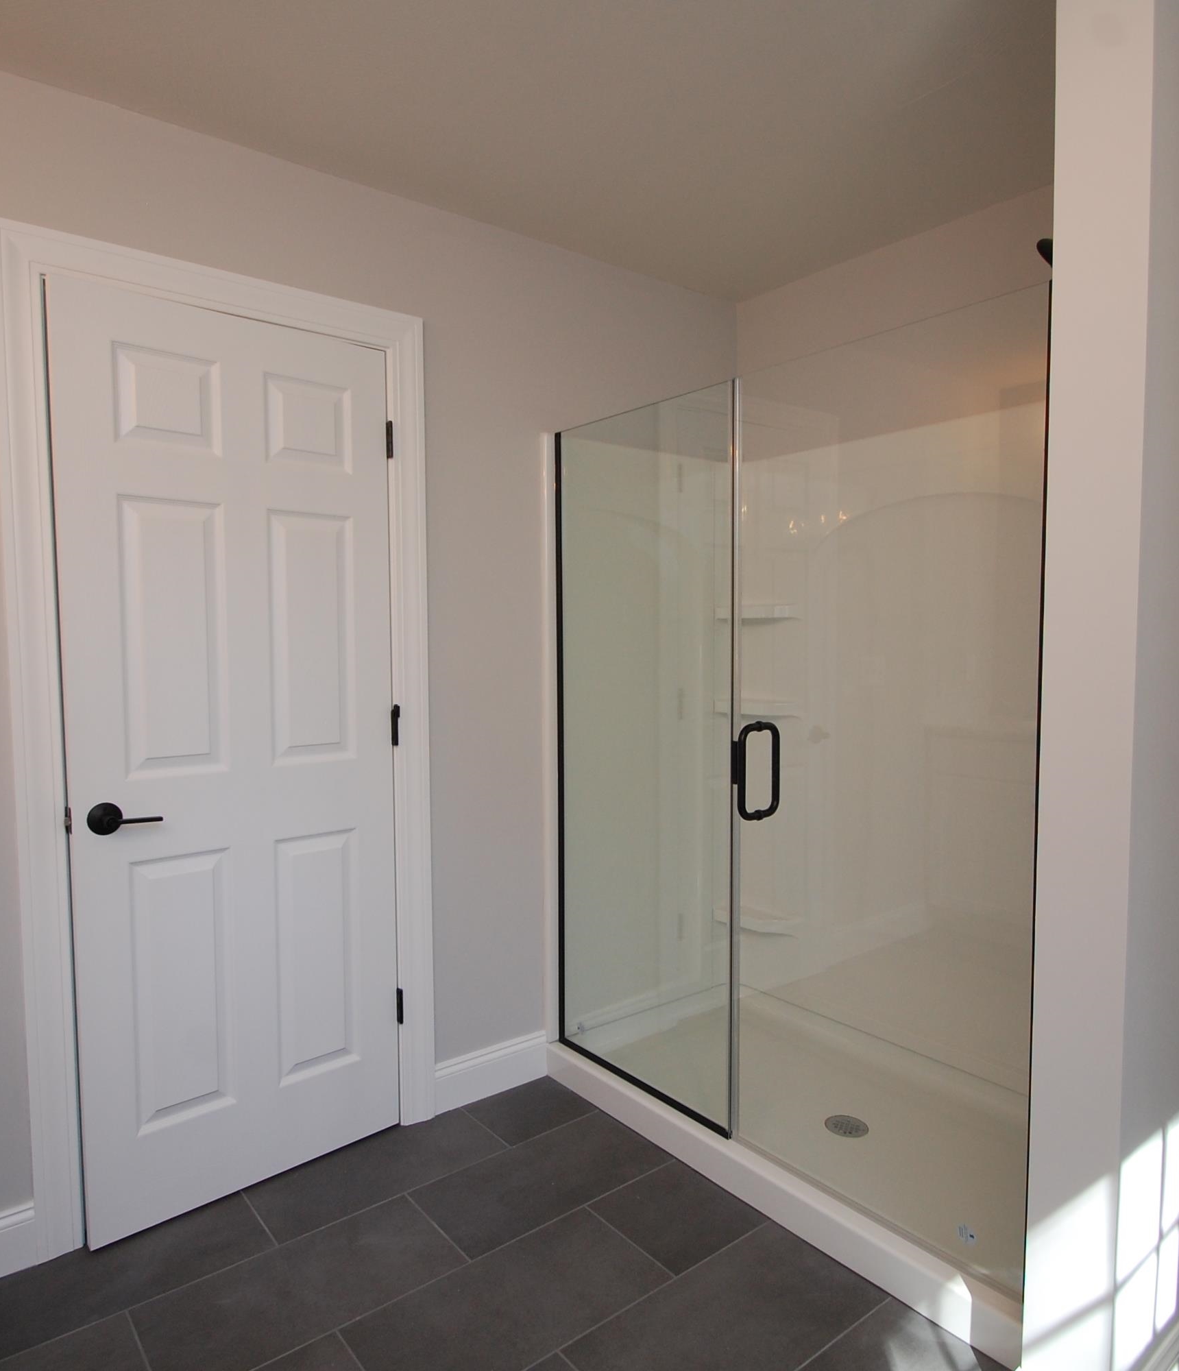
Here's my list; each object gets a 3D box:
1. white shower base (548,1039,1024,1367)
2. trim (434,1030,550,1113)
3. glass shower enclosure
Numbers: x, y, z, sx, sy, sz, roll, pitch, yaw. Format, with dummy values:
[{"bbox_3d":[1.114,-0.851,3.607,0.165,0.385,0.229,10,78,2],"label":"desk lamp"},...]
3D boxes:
[{"bbox_3d":[0.661,1.118,2.247,0.835,0.106,1.520,-3,4,-38],"label":"white shower base"},{"bbox_3d":[-0.270,1.107,2.451,0.379,0.140,0.025,-3,4,-38],"label":"trim"},{"bbox_3d":[0.656,0.186,2.183,0.805,1.785,1.470,-3,4,-38],"label":"glass shower enclosure"}]

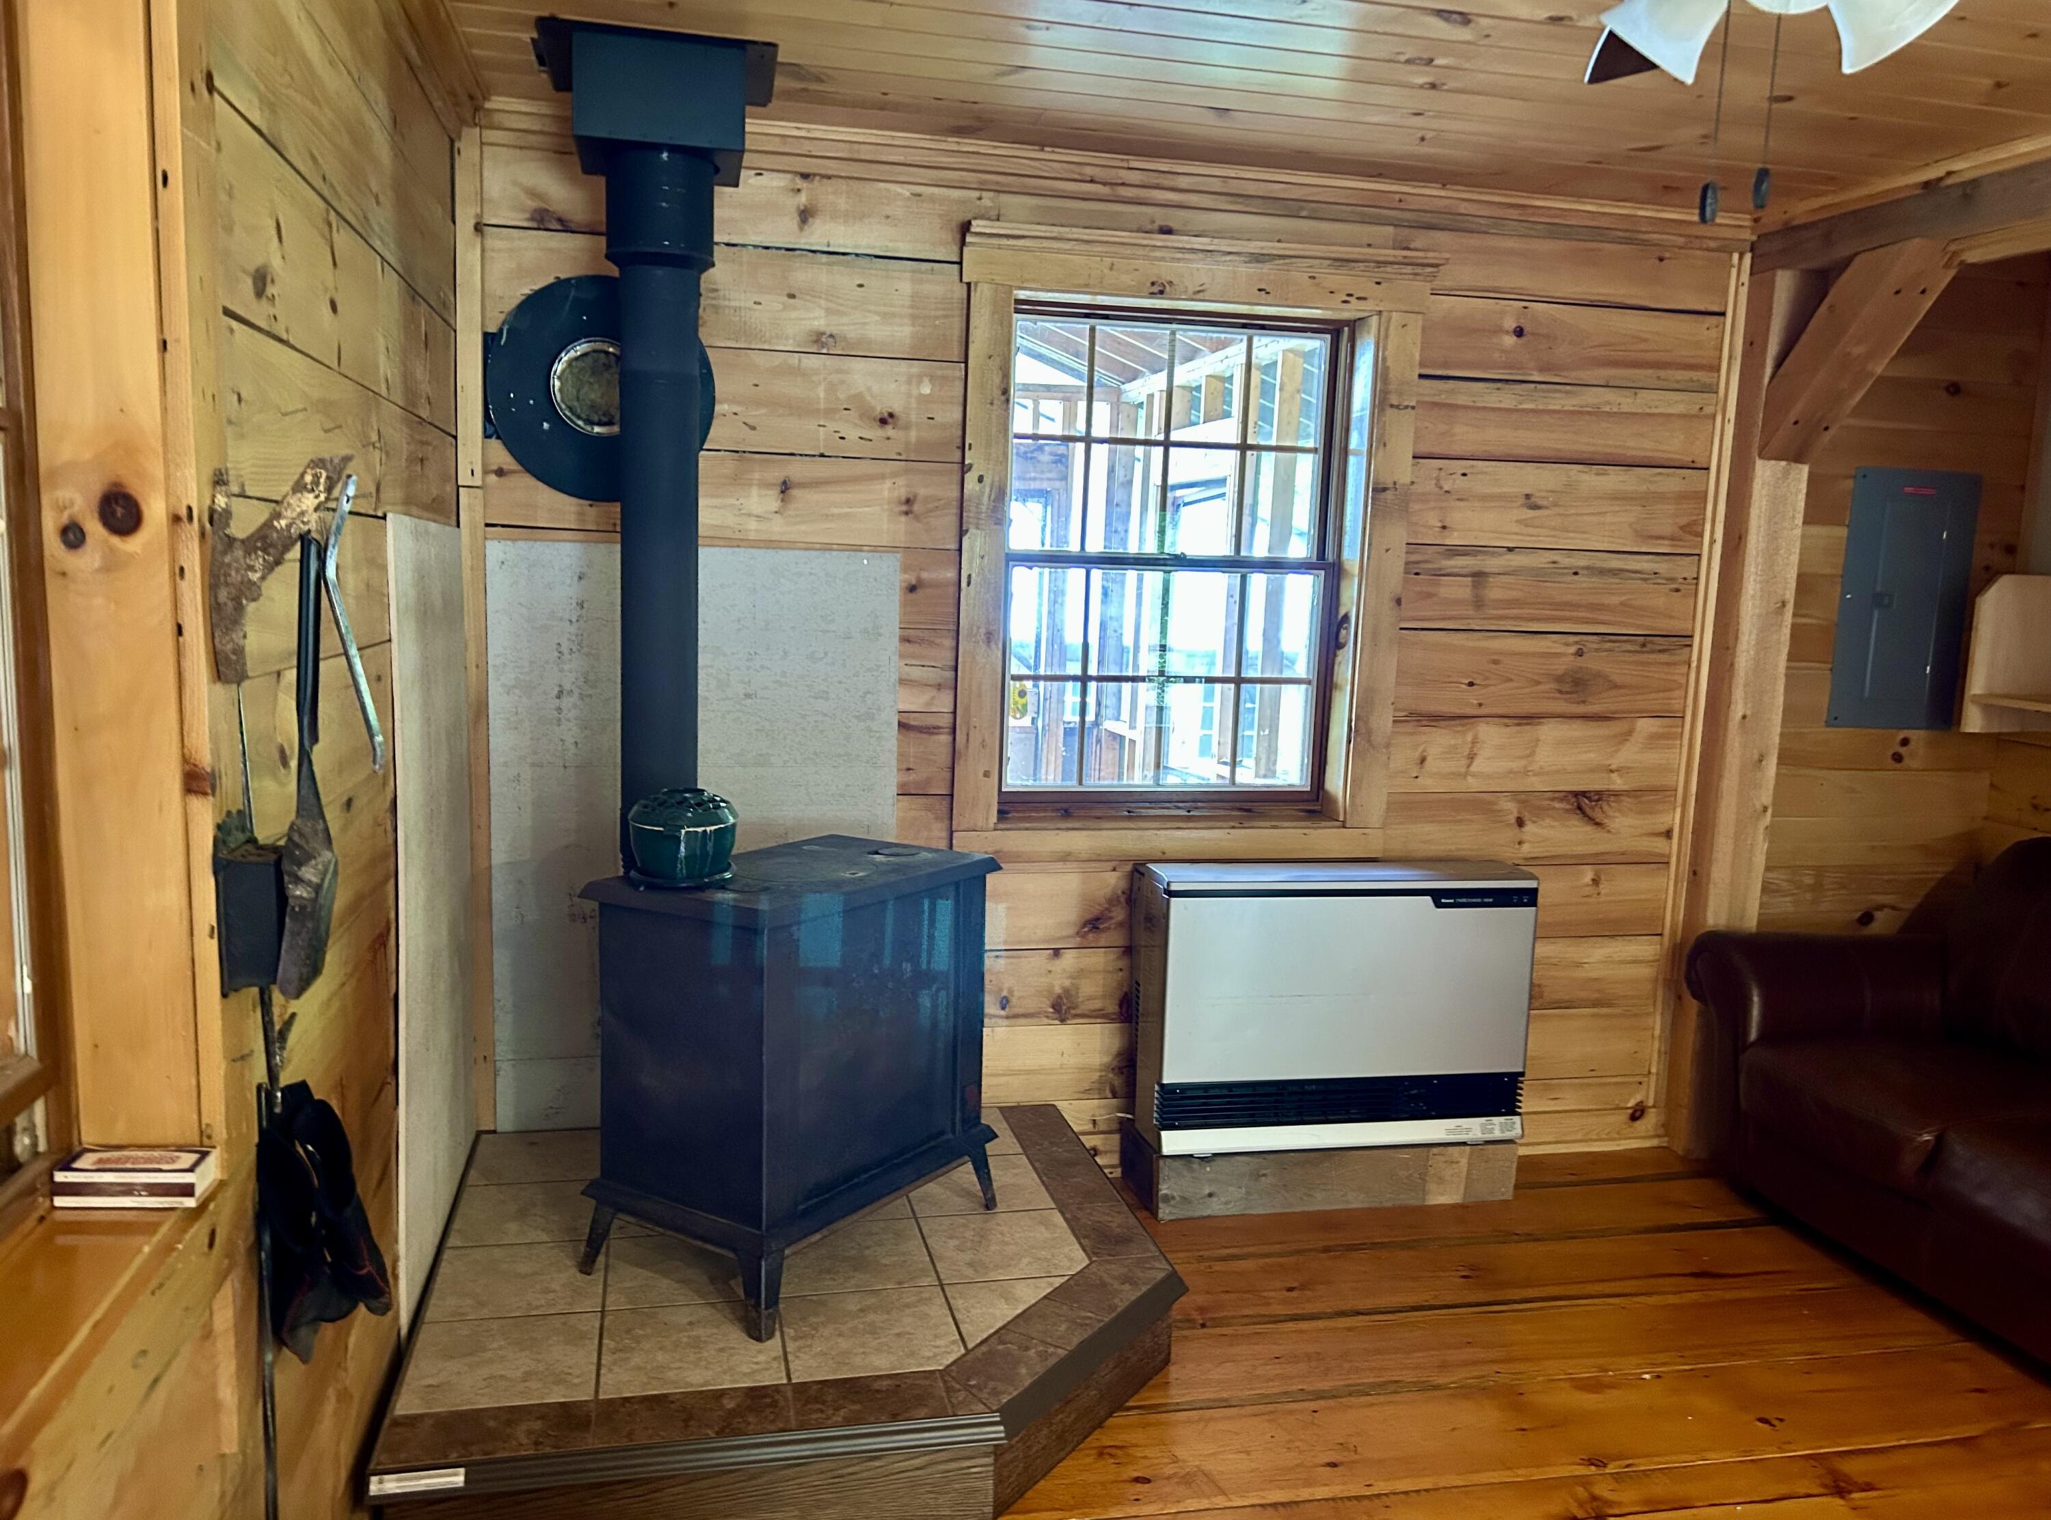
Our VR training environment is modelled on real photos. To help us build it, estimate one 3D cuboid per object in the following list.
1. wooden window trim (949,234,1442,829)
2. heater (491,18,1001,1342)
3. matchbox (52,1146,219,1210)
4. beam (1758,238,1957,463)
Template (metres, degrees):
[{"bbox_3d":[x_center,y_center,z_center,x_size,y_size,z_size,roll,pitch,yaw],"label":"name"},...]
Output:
[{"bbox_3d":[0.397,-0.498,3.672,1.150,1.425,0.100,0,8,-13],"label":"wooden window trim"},{"bbox_3d":[-0.593,-0.195,3.001,0.910,2.247,0.700,7,9,32],"label":"heater"},{"bbox_3d":[-0.830,0.390,1.441,0.122,0.034,0.061,1,8,-7],"label":"matchbox"},{"bbox_3d":[1.950,-1.000,3.657,0.135,0.638,0.138,0,53,-13],"label":"beam"}]

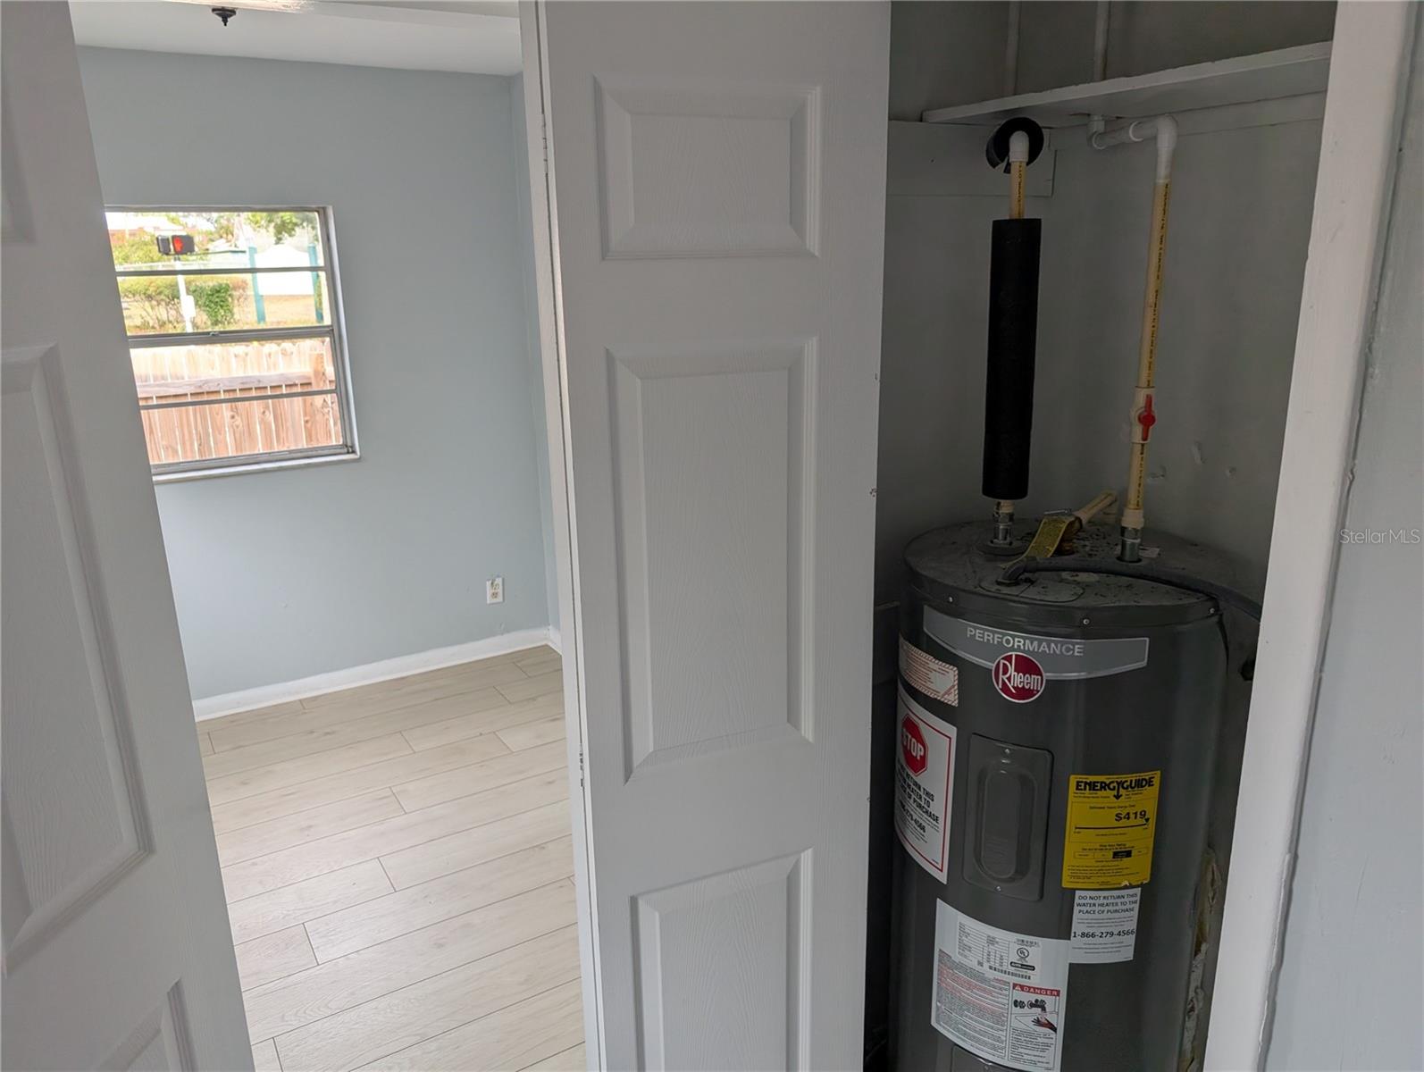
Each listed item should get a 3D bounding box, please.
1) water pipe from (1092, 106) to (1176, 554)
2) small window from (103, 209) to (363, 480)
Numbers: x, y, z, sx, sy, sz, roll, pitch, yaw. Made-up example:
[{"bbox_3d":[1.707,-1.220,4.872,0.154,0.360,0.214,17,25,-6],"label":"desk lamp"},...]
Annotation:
[{"bbox_3d":[0.634,-0.298,1.560,0.056,0.670,0.167,-10,17,-30],"label":"water pipe"},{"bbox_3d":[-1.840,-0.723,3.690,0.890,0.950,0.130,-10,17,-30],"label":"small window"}]

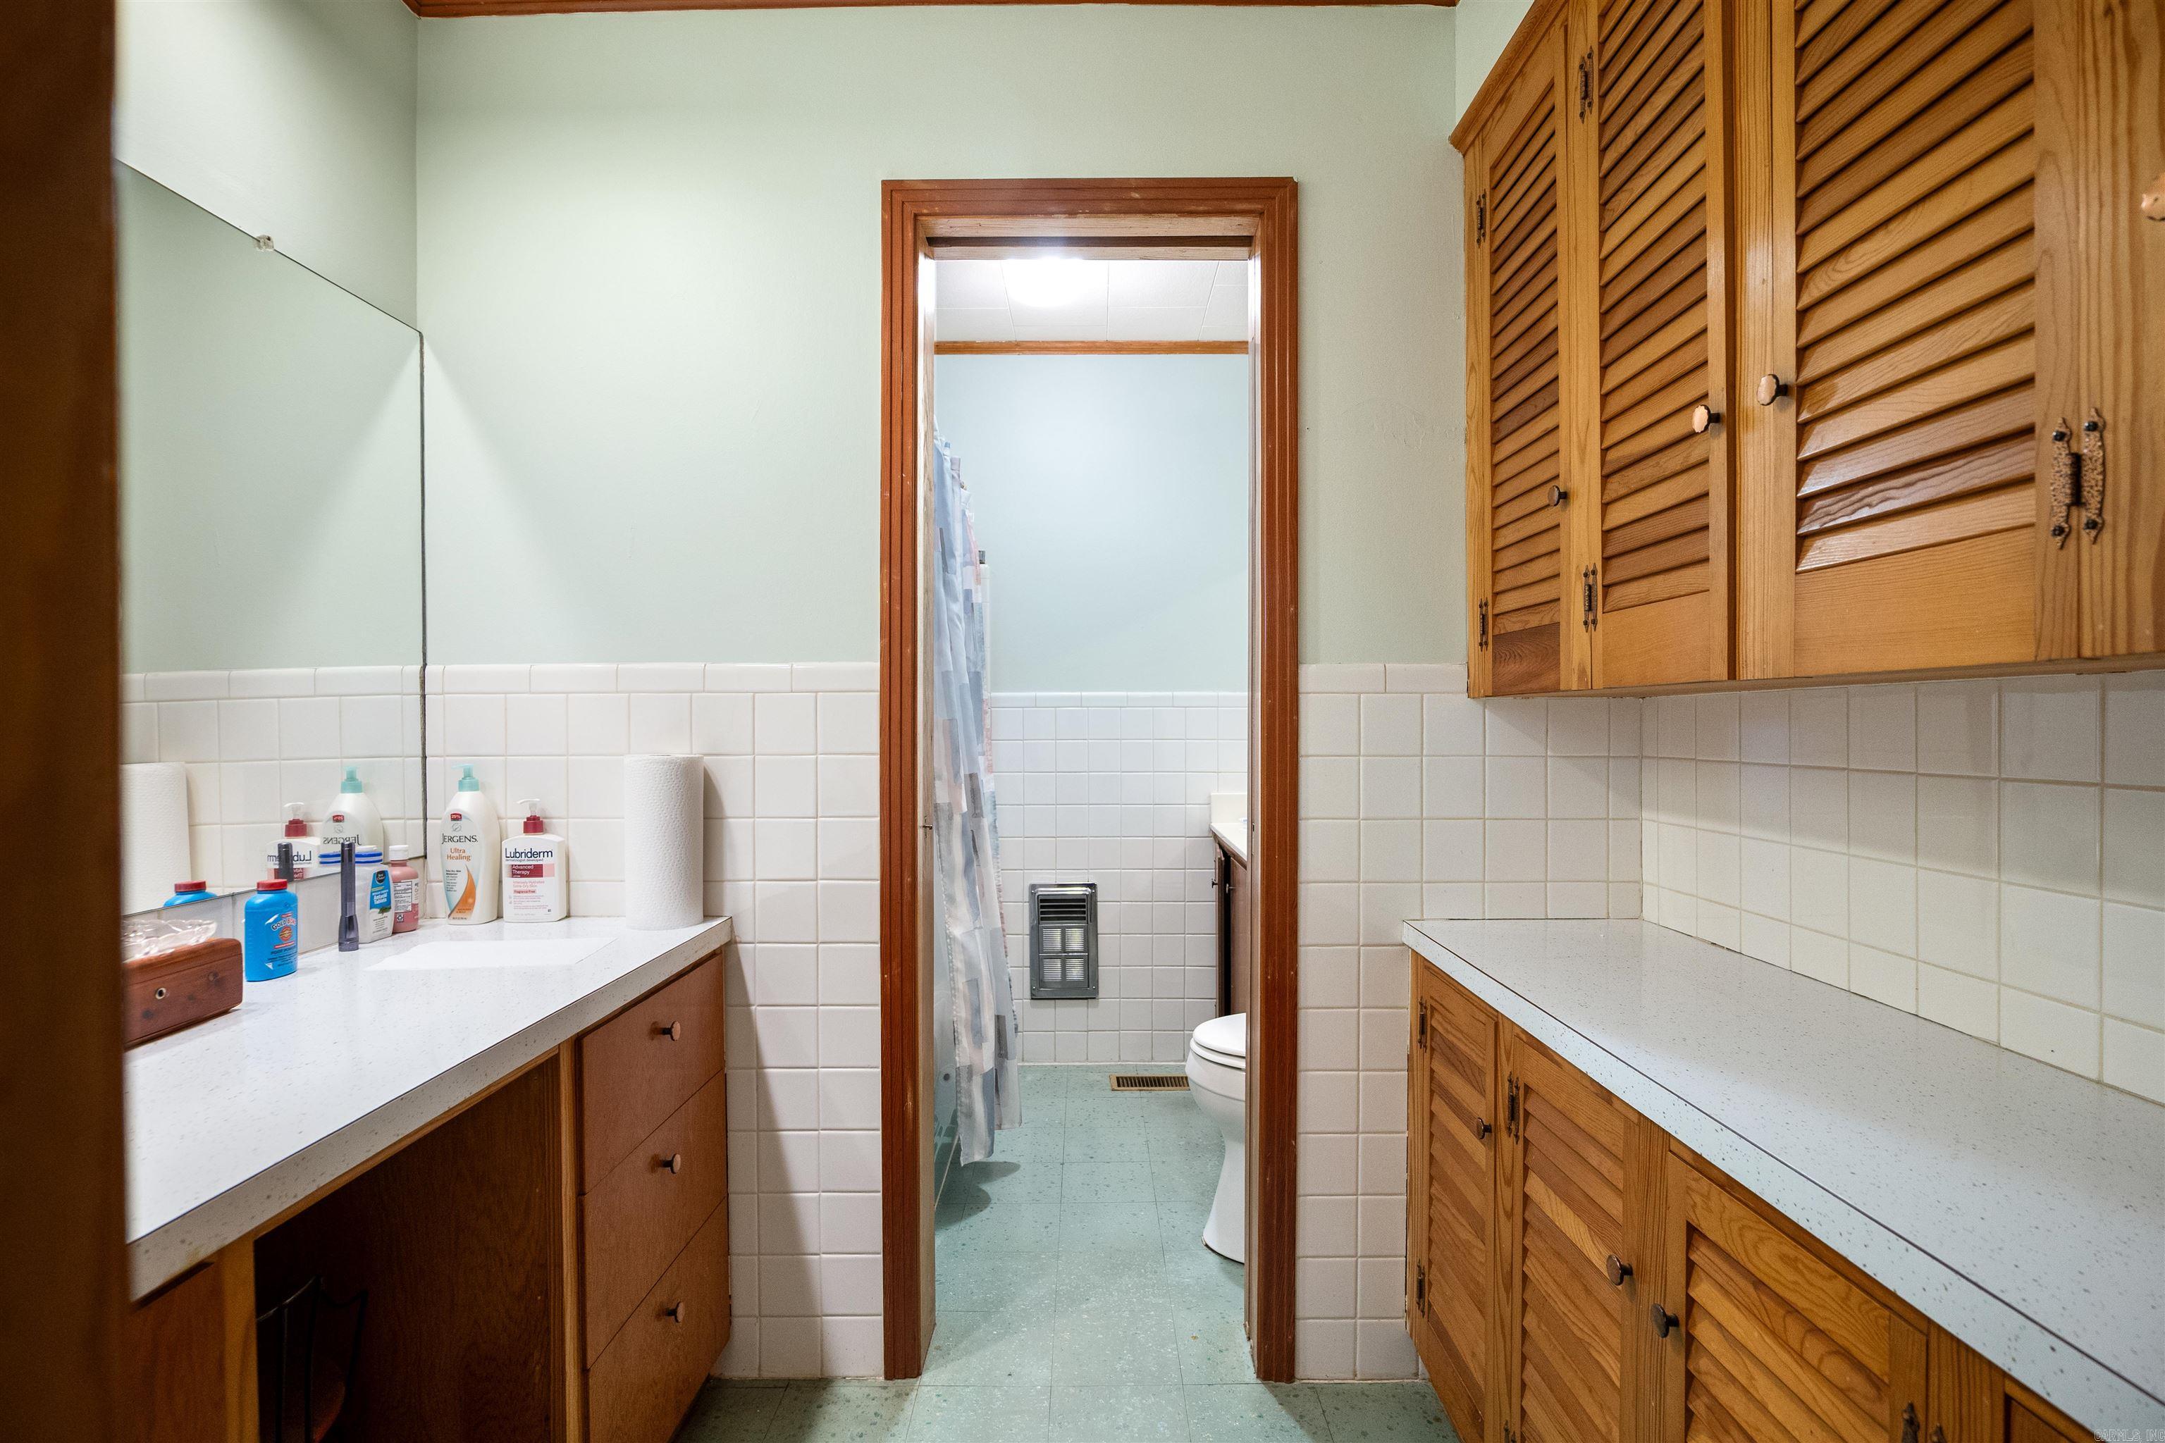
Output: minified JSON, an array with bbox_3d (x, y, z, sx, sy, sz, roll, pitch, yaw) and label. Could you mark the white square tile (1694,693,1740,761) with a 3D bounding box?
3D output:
[{"bbox_3d":[0.997,0.007,1.502,0.009,0.109,0.102,0,0,0],"label":"white square tile"}]

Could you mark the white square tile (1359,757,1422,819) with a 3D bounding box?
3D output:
[{"bbox_3d":[0.544,0.119,1.702,0.109,0.109,0.009,0,0,0],"label":"white square tile"}]

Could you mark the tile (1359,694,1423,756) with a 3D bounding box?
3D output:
[{"bbox_3d":[0.544,0.008,1.702,0.109,0.109,0.009,0,0,0],"label":"tile"}]

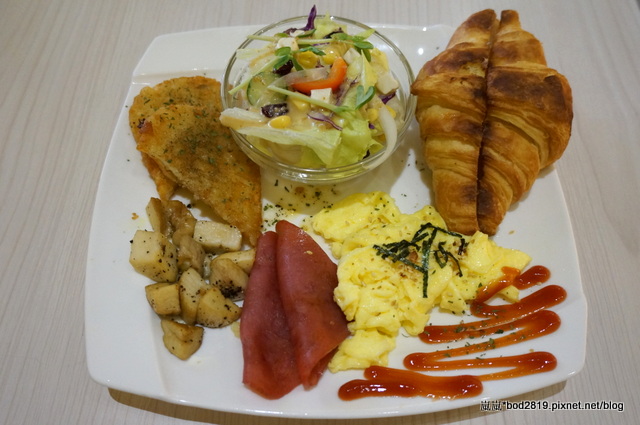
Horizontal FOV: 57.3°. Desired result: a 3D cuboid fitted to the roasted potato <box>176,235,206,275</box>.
[{"bbox_3d":[-0.072,0.024,0.330,0.015,0.017,0.019,-9,63,-5],"label":"roasted potato"}]

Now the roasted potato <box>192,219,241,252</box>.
[{"bbox_3d":[-0.058,0.014,0.335,0.029,0.014,0.014,9,63,5],"label":"roasted potato"}]

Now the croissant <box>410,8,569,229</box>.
[{"bbox_3d":[0.099,-0.061,0.349,0.090,0.056,0.149,6,63,3],"label":"croissant"}]

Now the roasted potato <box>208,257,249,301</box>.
[{"bbox_3d":[-0.050,0.036,0.323,0.017,0.018,0.018,18,64,9],"label":"roasted potato"}]

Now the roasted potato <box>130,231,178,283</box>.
[{"bbox_3d":[-0.092,0.025,0.328,0.018,0.020,0.023,18,64,9],"label":"roasted potato"}]

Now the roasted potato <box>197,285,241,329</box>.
[{"bbox_3d":[-0.054,0.051,0.316,0.021,0.017,0.017,18,64,9],"label":"roasted potato"}]

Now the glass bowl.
[{"bbox_3d":[-0.001,-0.058,0.352,0.111,0.048,0.111,0,63,0],"label":"glass bowl"}]

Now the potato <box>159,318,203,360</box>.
[{"bbox_3d":[-0.073,0.067,0.309,0.018,0.015,0.019,9,63,5],"label":"potato"}]

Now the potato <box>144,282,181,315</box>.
[{"bbox_3d":[-0.085,0.047,0.318,0.017,0.016,0.017,0,63,0],"label":"potato"}]

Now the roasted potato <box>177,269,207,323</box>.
[{"bbox_3d":[-0.069,0.046,0.318,0.015,0.018,0.030,-4,63,-2],"label":"roasted potato"}]

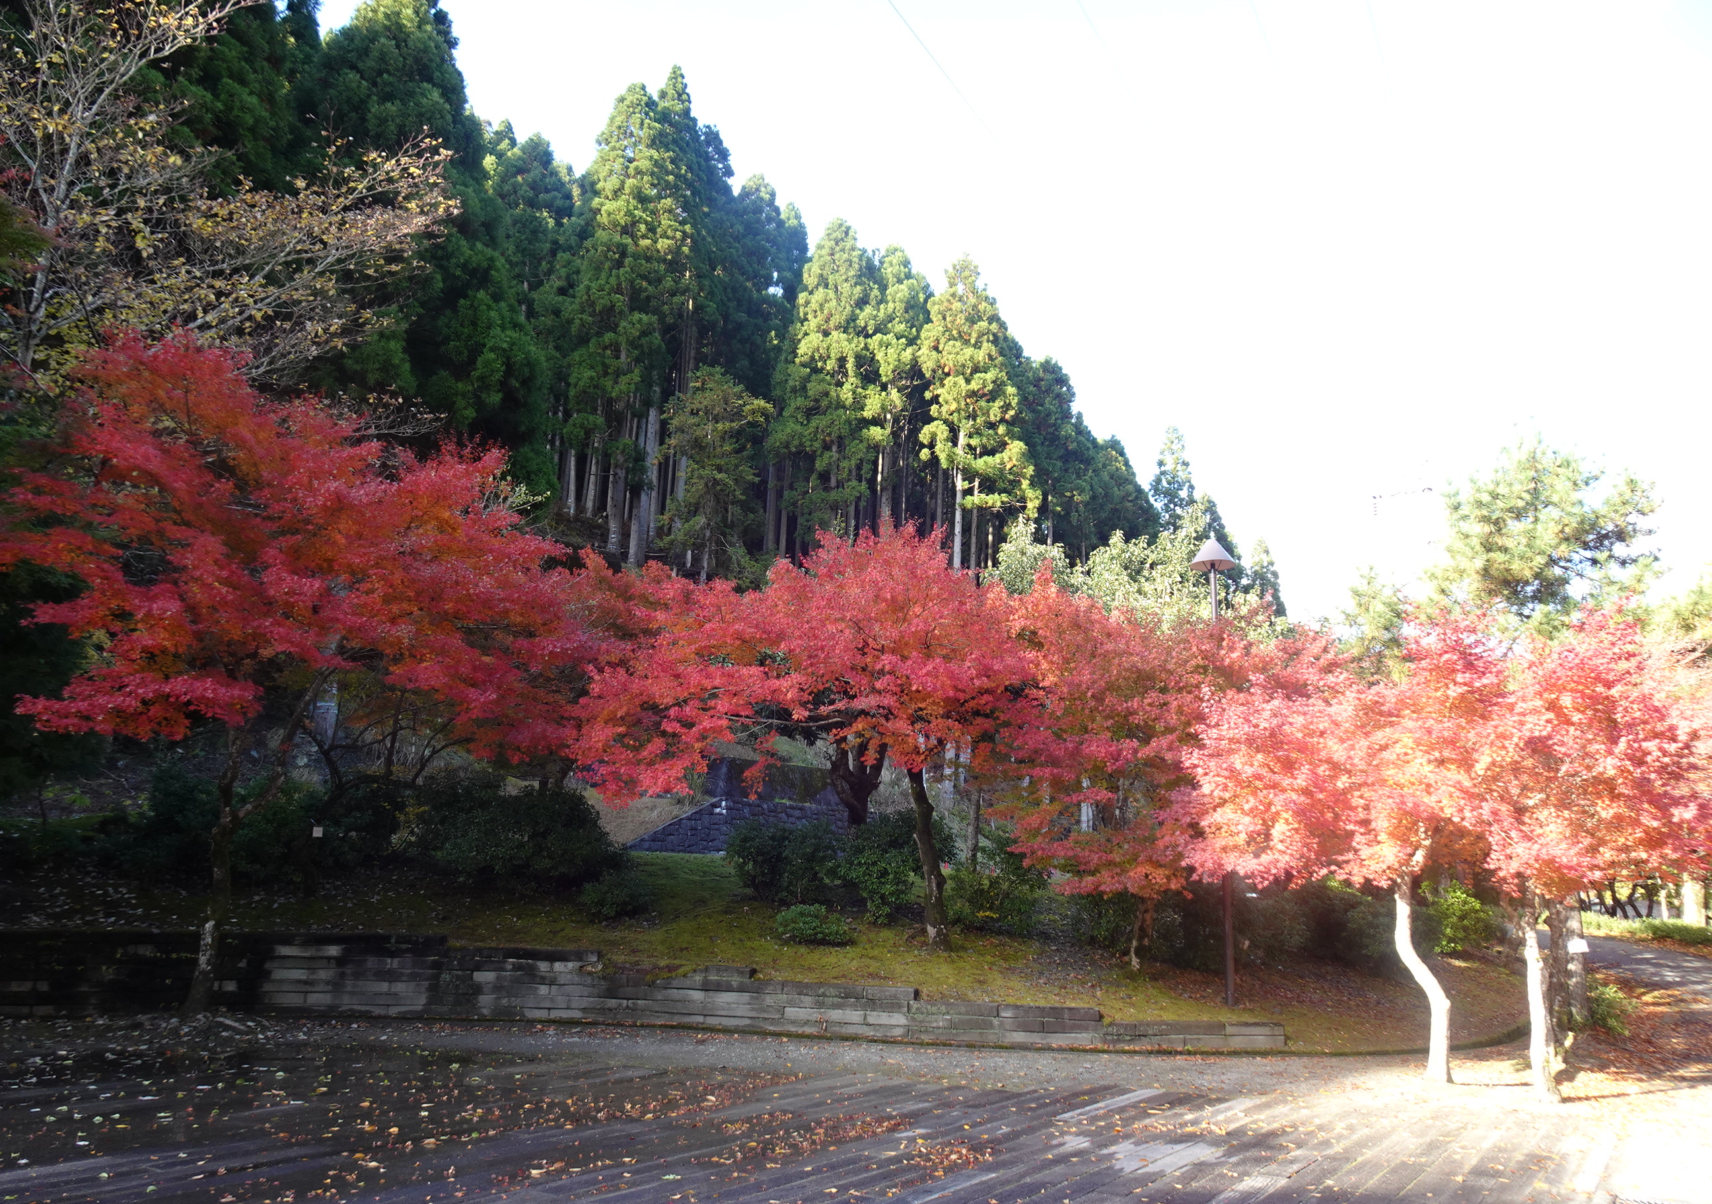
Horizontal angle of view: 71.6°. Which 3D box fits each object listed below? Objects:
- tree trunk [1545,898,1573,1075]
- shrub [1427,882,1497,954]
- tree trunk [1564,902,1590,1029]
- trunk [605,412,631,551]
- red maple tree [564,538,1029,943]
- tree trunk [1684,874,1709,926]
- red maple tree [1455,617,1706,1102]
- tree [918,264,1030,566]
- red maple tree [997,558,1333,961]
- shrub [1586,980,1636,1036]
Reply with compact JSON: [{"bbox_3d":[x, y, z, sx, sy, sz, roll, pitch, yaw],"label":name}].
[{"bbox_3d":[6.417,3.424,10.860,0.240,1.633,0.240,2,-13,0],"label":"tree trunk"},{"bbox_3d":[7.936,4.127,15.531,0.913,0.900,0.821,2,-13,0],"label":"shrub"},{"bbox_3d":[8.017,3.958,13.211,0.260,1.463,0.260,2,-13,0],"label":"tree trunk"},{"bbox_3d":[-9.660,-4.844,48.180,0.550,6.023,0.550,2,-13,0],"label":"trunk"},{"bbox_3d":[-0.560,1.476,13.810,5.465,4.895,4.918,2,-13,0],"label":"red maple tree"},{"bbox_3d":[17.266,6.017,24.400,0.430,1.260,0.430,2,-13,0],"label":"tree trunk"},{"bbox_3d":[5.896,1.950,9.651,2.081,3.909,2.393,2,-13,0],"label":"red maple tree"},{"bbox_3d":[6.083,-9.591,60.647,5.810,17.567,5.810,2,-13,0],"label":"tree"},{"bbox_3d":[3.571,1.811,13.458,3.791,4.541,3.602,2,-13,0],"label":"red maple tree"},{"bbox_3d":[8.165,4.359,12.814,0.551,0.593,0.496,2,-13,0],"label":"shrub"}]

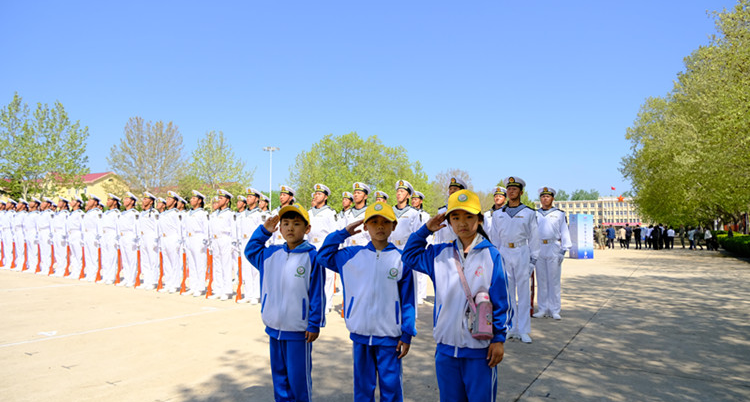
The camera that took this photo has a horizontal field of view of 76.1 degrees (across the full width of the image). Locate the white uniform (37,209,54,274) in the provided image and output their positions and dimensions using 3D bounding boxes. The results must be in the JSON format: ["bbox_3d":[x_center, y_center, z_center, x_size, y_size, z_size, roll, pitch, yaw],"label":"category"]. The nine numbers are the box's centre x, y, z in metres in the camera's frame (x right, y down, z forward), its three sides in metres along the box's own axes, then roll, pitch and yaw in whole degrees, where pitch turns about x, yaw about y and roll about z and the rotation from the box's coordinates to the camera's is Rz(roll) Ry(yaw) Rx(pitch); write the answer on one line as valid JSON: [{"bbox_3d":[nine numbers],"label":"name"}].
[{"bbox_3d":[-7.804,0.989,11.399,0.520,1.560,0.340,-1,-3,32],"label":"white uniform"}]

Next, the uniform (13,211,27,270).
[{"bbox_3d":[-8.914,1.011,12.115,0.520,1.560,0.340,-1,-3,32],"label":"uniform"}]

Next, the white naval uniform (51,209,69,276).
[{"bbox_3d":[-7.375,0.931,11.292,0.520,1.490,0.330,-1,-4,33],"label":"white naval uniform"}]

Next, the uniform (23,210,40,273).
[{"bbox_3d":[-8.353,1.000,11.753,0.520,1.560,0.340,-1,-3,32],"label":"uniform"}]

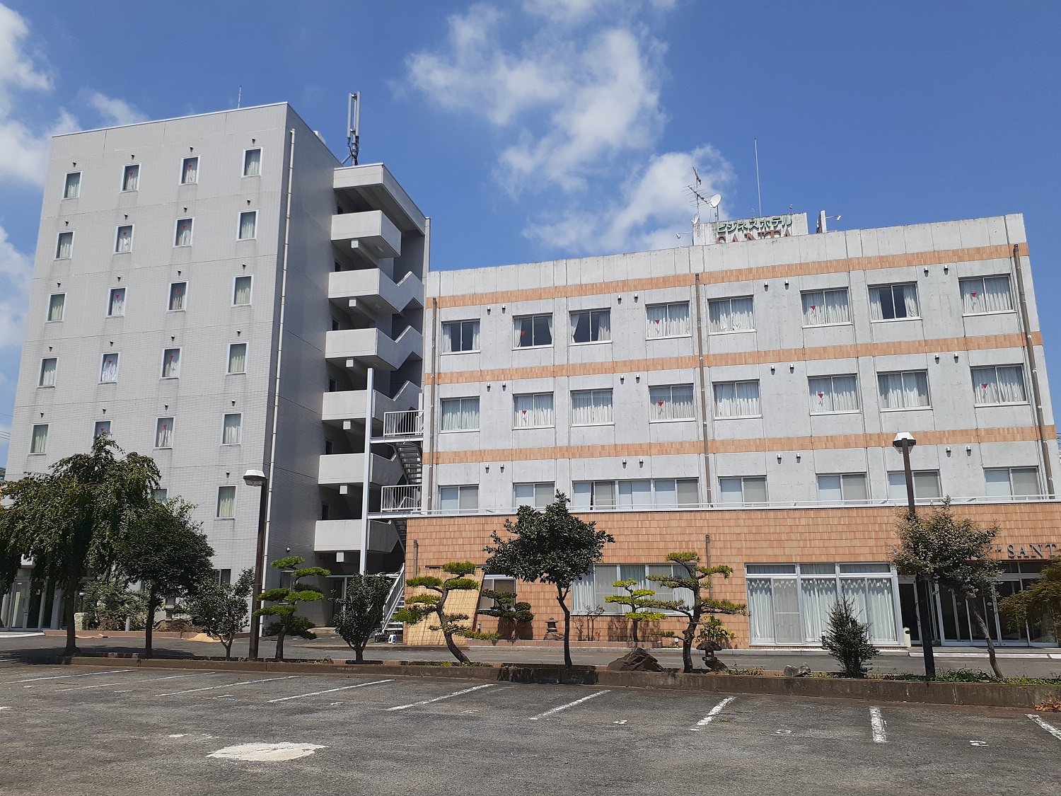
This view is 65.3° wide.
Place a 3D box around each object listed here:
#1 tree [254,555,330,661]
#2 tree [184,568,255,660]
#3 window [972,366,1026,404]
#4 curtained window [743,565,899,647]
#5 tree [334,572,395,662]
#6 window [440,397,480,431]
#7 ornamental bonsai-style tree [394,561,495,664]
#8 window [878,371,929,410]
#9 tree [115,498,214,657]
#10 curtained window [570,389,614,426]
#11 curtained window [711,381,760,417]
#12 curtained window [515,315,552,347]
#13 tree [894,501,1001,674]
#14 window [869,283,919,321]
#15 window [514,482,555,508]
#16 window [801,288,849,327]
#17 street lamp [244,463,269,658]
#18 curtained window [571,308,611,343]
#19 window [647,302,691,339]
[{"bbox_3d":[-5.884,5.191,20.432,1.813,2.500,1.631,-3,-14,14],"label":"tree"},{"bbox_3d":[-7.853,5.466,20.877,1.690,2.207,1.605,-3,-14,14],"label":"tree"},{"bbox_3d":[15.060,-0.410,26.580,1.562,1.324,0.150,-3,-14,13],"label":"window"},{"bbox_3d":[9.002,6.381,25.634,4.397,2.494,0.150,-3,-13,13],"label":"curtained window"},{"bbox_3d":[-4.072,5.341,20.245,1.480,2.100,1.350,2,-13,-11],"label":"tree"},{"bbox_3d":[-2.654,0.639,31.182,1.534,1.312,0.150,-3,-13,13],"label":"window"},{"bbox_3d":[-2.016,5.001,19.263,2.301,2.260,1.956,-3,-14,14],"label":"ornamental bonsai-style tree"},{"bbox_3d":[12.454,-0.249,27.558,1.562,1.345,0.150,-3,-13,13],"label":"window"},{"bbox_3d":[-9.776,4.723,22.040,2.299,4.122,2.184,6,-14,-23],"label":"tree"},{"bbox_3d":[2.243,0.363,29.870,1.577,1.348,0.150,-3,-14,14],"label":"curtained window"},{"bbox_3d":[7.193,0.046,28.823,1.590,1.324,0.150,-3,-13,13],"label":"curtained window"},{"bbox_3d":[0.104,-2.504,31.208,1.528,1.341,0.150,-3,-13,13],"label":"curtained window"},{"bbox_3d":[7.988,3.638,15.828,1.919,3.273,1.823,-3,-14,14],"label":"tree"},{"bbox_3d":[12.355,-3.238,28.095,1.591,1.345,0.150,-3,-14,14],"label":"window"},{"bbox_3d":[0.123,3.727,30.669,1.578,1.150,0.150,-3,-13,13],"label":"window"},{"bbox_3d":[10.279,-3.141,28.776,1.570,1.348,0.150,-3,-13,13],"label":"window"},{"bbox_3d":[-6.955,4.125,20.705,0.520,4.749,0.620,-5,-14,22],"label":"street lamp"},{"bbox_3d":[2.287,-2.713,31.628,1.590,1.341,0.150,-3,-13,13],"label":"curtained window"},{"bbox_3d":[5.160,-2.890,30.962,1.614,1.376,0.150,-3,-13,13],"label":"window"}]

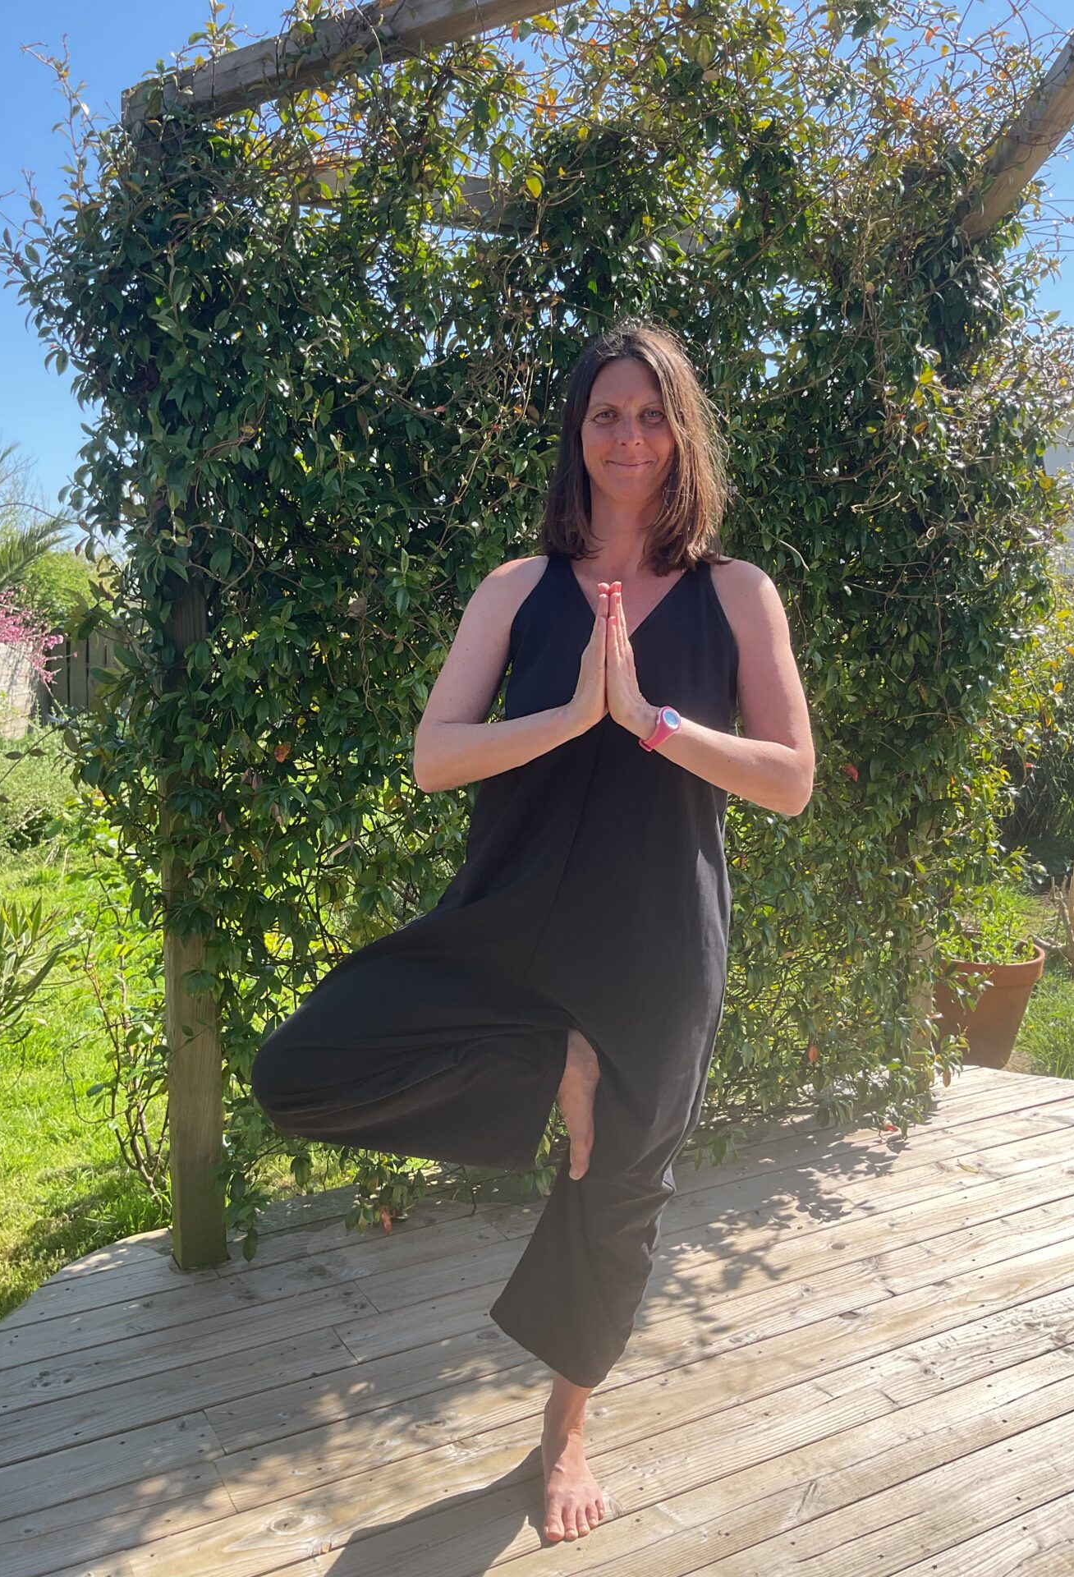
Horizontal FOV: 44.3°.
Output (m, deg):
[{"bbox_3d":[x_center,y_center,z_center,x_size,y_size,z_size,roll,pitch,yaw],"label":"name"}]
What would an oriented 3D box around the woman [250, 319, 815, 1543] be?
[{"bbox_3d":[0.008,0.225,1.835,0.760,1.705,0.440,1,8,3],"label":"woman"}]

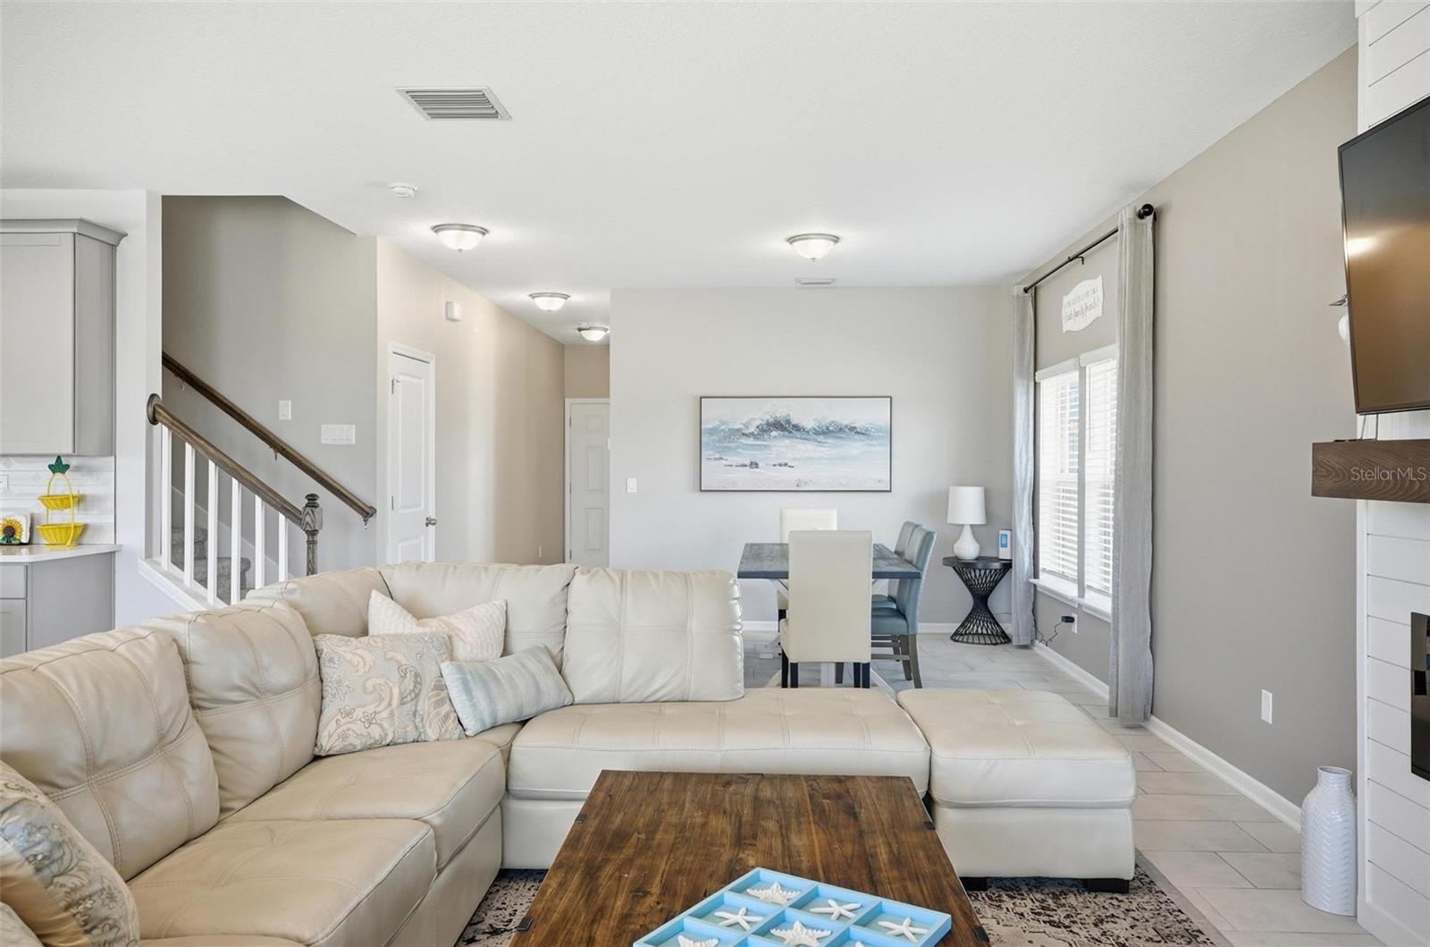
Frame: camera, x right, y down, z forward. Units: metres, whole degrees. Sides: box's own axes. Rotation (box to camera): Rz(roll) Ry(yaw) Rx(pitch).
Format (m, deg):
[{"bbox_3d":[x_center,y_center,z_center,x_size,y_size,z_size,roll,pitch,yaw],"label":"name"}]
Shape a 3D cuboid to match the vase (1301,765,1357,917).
[{"bbox_3d":[1.906,1.118,2.926,0.172,0.408,0.172,0,1,3],"label":"vase"}]

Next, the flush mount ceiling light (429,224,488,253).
[{"bbox_3d":[-1.517,-1.382,5.707,0.335,0.146,0.335,0,1,3],"label":"flush mount ceiling light"}]

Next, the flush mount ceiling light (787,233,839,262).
[{"bbox_3d":[0.609,-1.381,5.862,0.335,0.155,0.335,0,1,3],"label":"flush mount ceiling light"}]

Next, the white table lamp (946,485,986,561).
[{"bbox_3d":[1.917,0.382,7.218,0.300,0.555,0.300,0,1,3],"label":"white table lamp"}]

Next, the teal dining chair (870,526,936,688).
[{"bbox_3d":[0.994,0.807,5.677,0.580,0.960,0.480,0,1,3],"label":"teal dining chair"}]

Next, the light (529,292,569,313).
[{"bbox_3d":[-1.382,-1.410,7.953,0.335,0.142,0.335,0,1,3],"label":"light"}]

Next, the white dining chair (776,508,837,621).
[{"bbox_3d":[0.708,0.774,7.084,0.480,1.000,0.600,0,1,3],"label":"white dining chair"}]

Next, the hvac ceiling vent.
[{"bbox_3d":[-1.005,-1.423,3.696,0.352,0.022,0.335,0,1,3],"label":"hvac ceiling vent"}]

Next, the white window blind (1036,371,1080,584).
[{"bbox_3d":[2.286,-0.002,6.374,0.060,1.380,0.880,0,1,3],"label":"white window blind"}]

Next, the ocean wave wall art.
[{"bbox_3d":[0.638,-0.230,7.516,1.510,0.755,0.045,0,1,3],"label":"ocean wave wall art"}]

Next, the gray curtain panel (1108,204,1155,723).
[{"bbox_3d":[2.130,-0.040,4.870,0.120,2.610,0.370,0,1,3],"label":"gray curtain panel"}]

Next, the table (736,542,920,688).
[{"bbox_3d":[0.668,0.905,6.066,1.000,0.760,1.800,0,1,3],"label":"table"}]

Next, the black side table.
[{"bbox_3d":[2.023,0.961,7.230,0.565,0.616,0.565,0,1,3],"label":"black side table"}]

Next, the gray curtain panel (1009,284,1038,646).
[{"bbox_3d":[2.229,-0.059,6.851,0.140,2.600,0.360,0,1,3],"label":"gray curtain panel"}]

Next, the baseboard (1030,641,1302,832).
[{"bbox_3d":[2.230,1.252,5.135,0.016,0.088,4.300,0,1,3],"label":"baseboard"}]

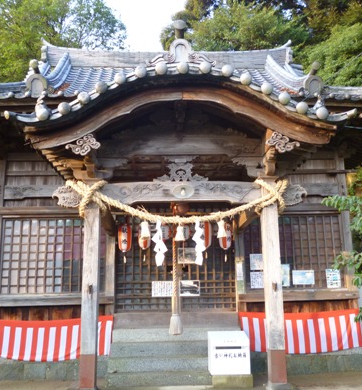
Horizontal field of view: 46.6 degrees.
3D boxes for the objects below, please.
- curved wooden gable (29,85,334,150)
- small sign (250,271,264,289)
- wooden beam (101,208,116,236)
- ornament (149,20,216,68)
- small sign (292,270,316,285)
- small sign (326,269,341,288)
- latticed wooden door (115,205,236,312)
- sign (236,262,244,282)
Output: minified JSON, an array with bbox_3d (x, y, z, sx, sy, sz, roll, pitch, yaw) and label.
[{"bbox_3d":[0.009,-0.768,4.155,2.977,0.618,0.180,-1,-10,-2],"label":"curved wooden gable"},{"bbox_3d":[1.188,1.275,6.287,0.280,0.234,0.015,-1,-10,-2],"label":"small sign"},{"bbox_3d":[-1.015,0.329,5.556,0.140,0.260,1.450,-1,-10,-2],"label":"wooden beam"},{"bbox_3d":[0.009,-1.521,4.291,0.683,0.423,0.280,-1,-10,-2],"label":"ornament"},{"bbox_3d":[1.841,1.241,6.310,0.315,0.210,0.015,-1,-10,-2],"label":"small sign"},{"bbox_3d":[2.294,1.261,6.318,0.210,0.285,0.015,-1,-10,-2],"label":"small sign"},{"bbox_3d":[-0.087,0.926,6.357,1.780,1.630,0.070,-1,-10,-2],"label":"latticed wooden door"},{"bbox_3d":[0.879,1.137,6.253,0.088,0.260,0.012,-1,-10,-2],"label":"sign"}]

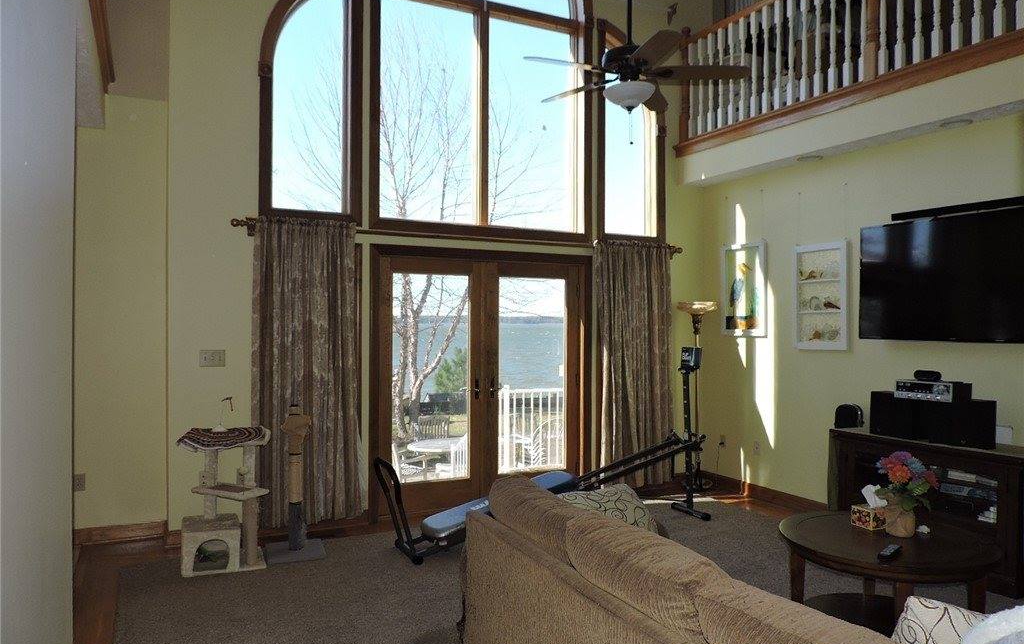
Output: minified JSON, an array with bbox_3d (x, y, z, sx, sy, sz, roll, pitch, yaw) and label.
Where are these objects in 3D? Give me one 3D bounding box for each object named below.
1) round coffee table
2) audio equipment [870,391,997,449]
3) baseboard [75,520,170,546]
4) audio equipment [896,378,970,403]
[{"bbox_3d":[1.780,1.284,3.419,0.951,0.495,0.951,0,0,0],"label":"round coffee table"},{"bbox_3d":[2.724,0.621,4.608,0.700,0.275,0.240,0,0,45],"label":"audio equipment"},{"bbox_3d":[-2.671,1.451,4.878,0.540,0.107,0.020,0,0,-27],"label":"baseboard"},{"bbox_3d":[2.746,0.446,4.643,0.210,0.118,0.400,0,0,-26],"label":"audio equipment"}]

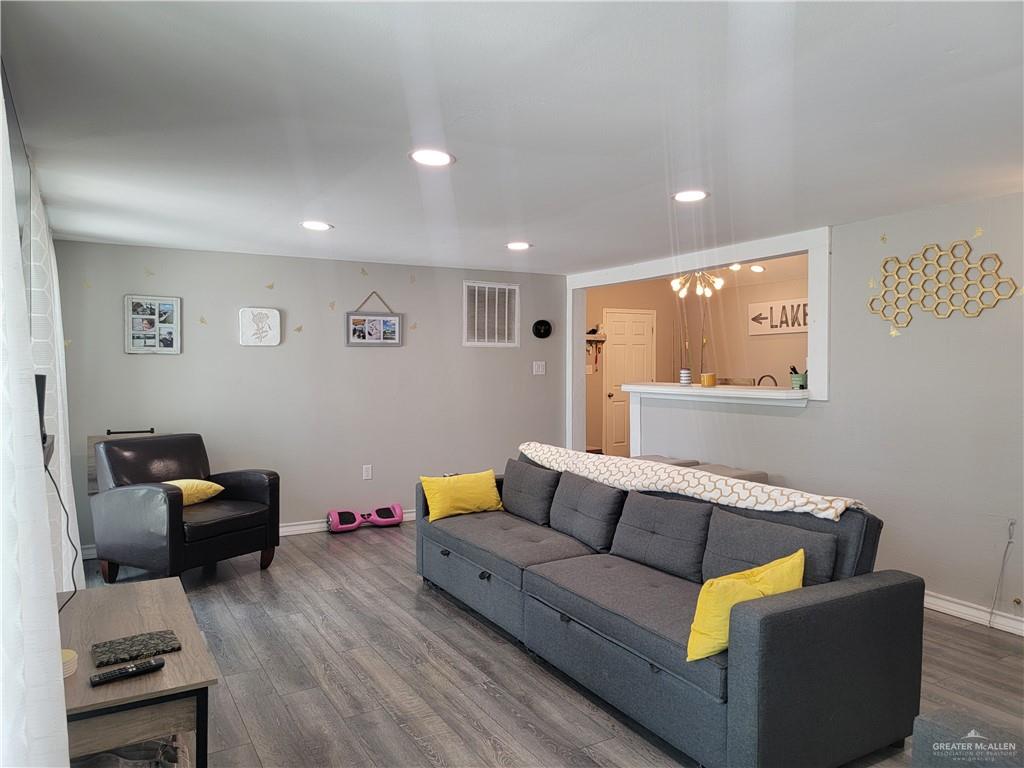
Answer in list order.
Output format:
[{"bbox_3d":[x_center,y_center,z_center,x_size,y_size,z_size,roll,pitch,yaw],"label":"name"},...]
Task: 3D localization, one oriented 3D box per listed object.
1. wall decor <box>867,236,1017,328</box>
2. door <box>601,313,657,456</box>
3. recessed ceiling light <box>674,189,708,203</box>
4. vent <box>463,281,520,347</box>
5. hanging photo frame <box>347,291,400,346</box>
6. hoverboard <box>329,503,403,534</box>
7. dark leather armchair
[{"bbox_3d":[2.275,-0.534,3.828,0.025,0.435,0.780,-1,2,-30],"label":"wall decor"},{"bbox_3d":[1.672,0.004,9.918,0.910,2.060,0.080,-1,2,-30],"label":"door"},{"bbox_3d":[0.888,-0.926,3.534,0.180,0.030,0.180,-1,2,-30],"label":"recessed ceiling light"},{"bbox_3d":[-0.174,-0.622,6.399,0.570,0.565,0.025,-1,2,-30],"label":"vent"},{"bbox_3d":[-1.122,-0.537,5.856,0.475,0.445,0.030,-1,2,-30],"label":"hanging photo frame"},{"bbox_3d":[-1.181,1.094,5.764,0.610,0.170,0.185,-1,2,-30],"label":"hoverboard"},{"bbox_3d":[-2.129,0.791,4.646,0.835,0.850,0.800,1,2,31],"label":"dark leather armchair"}]

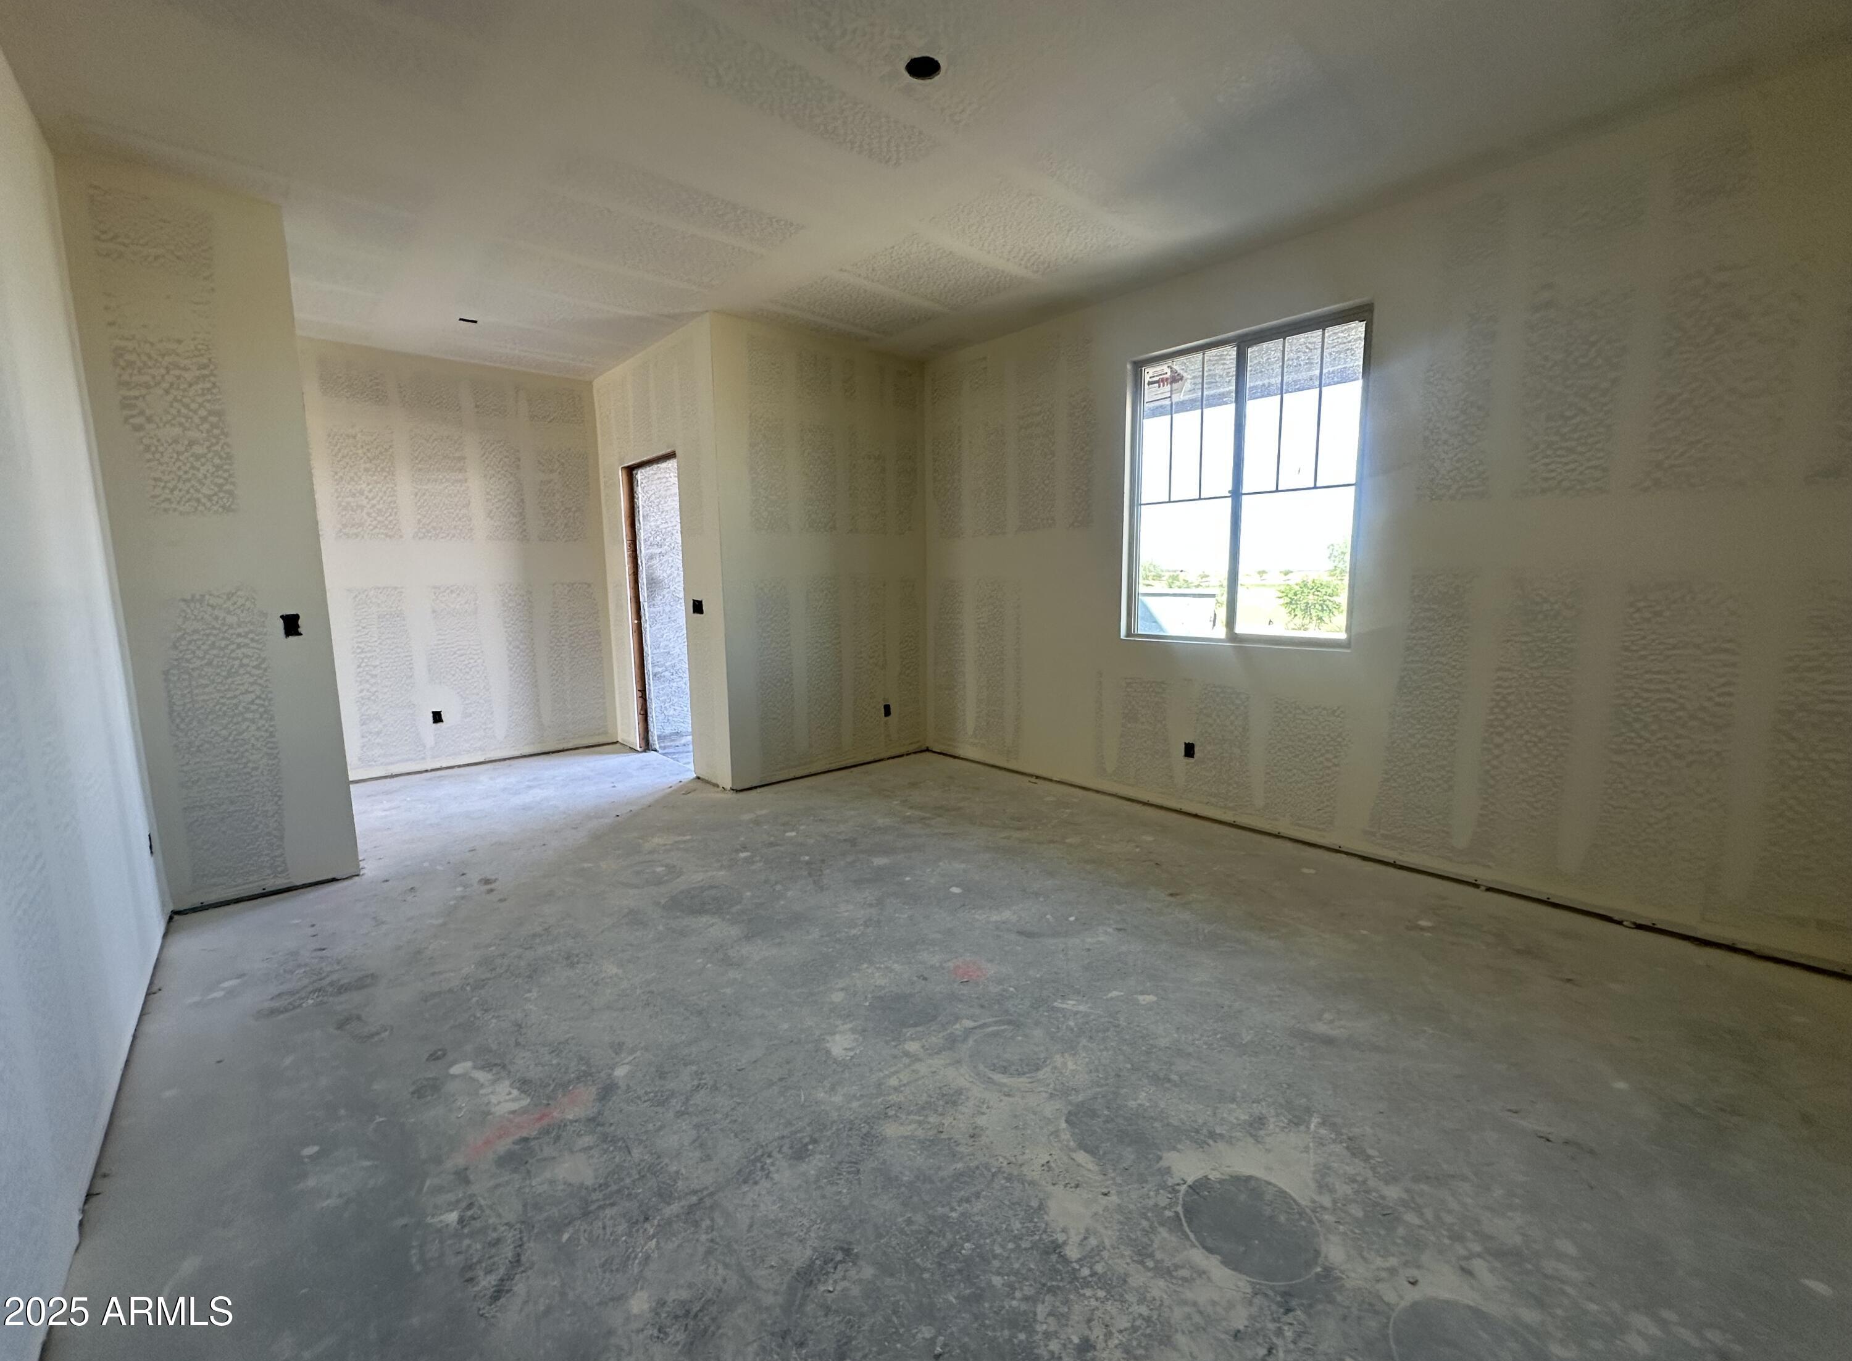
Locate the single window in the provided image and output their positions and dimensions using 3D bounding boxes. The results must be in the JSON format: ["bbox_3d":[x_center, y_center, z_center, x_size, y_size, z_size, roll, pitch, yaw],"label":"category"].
[{"bbox_3d":[1.532,-0.913,3.702,0.100,1.455,1.180,-7,10,-41],"label":"single window"}]

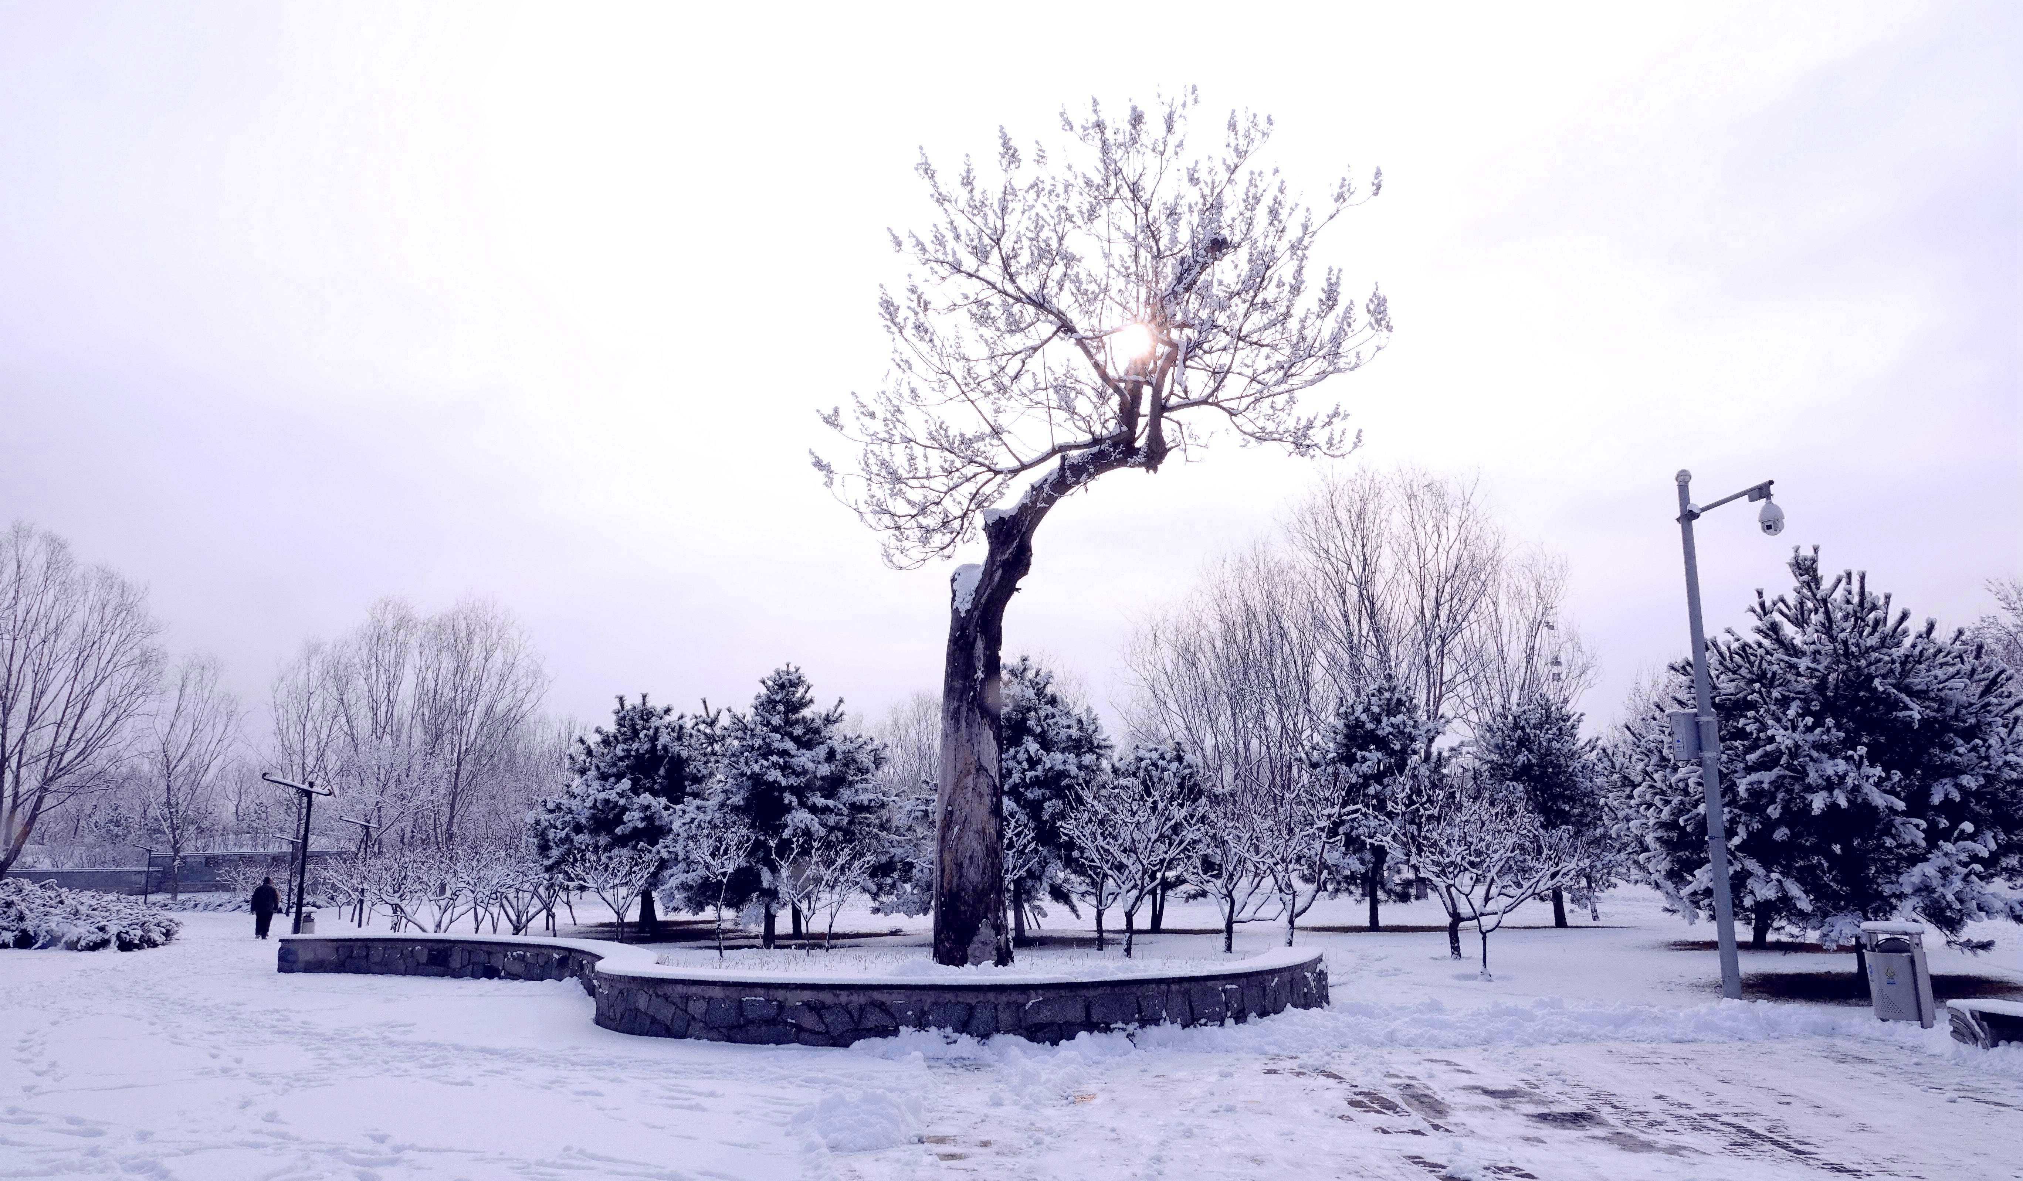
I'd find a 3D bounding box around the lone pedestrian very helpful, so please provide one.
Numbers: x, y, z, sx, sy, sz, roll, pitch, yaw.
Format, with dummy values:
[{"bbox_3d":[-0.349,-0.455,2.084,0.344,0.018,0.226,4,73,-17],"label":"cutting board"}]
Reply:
[{"bbox_3d":[-20.006,8.531,36.167,0.700,1.663,0.430,2,-12,-11],"label":"lone pedestrian"}]

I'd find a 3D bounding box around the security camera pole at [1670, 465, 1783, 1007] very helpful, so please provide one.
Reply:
[{"bbox_3d":[8.082,1.432,14.934,0.550,6.093,1.350,4,-12,-20],"label":"security camera pole"}]

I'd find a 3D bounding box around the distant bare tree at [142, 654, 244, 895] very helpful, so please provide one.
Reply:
[{"bbox_3d":[-48.195,10.821,79.468,5.960,14.342,5.960,0,-12,0],"label":"distant bare tree"}]

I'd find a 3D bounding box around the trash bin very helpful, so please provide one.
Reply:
[{"bbox_3d":[8.475,3.680,12.903,0.360,0.978,0.500,8,-13,-34],"label":"trash bin"}]

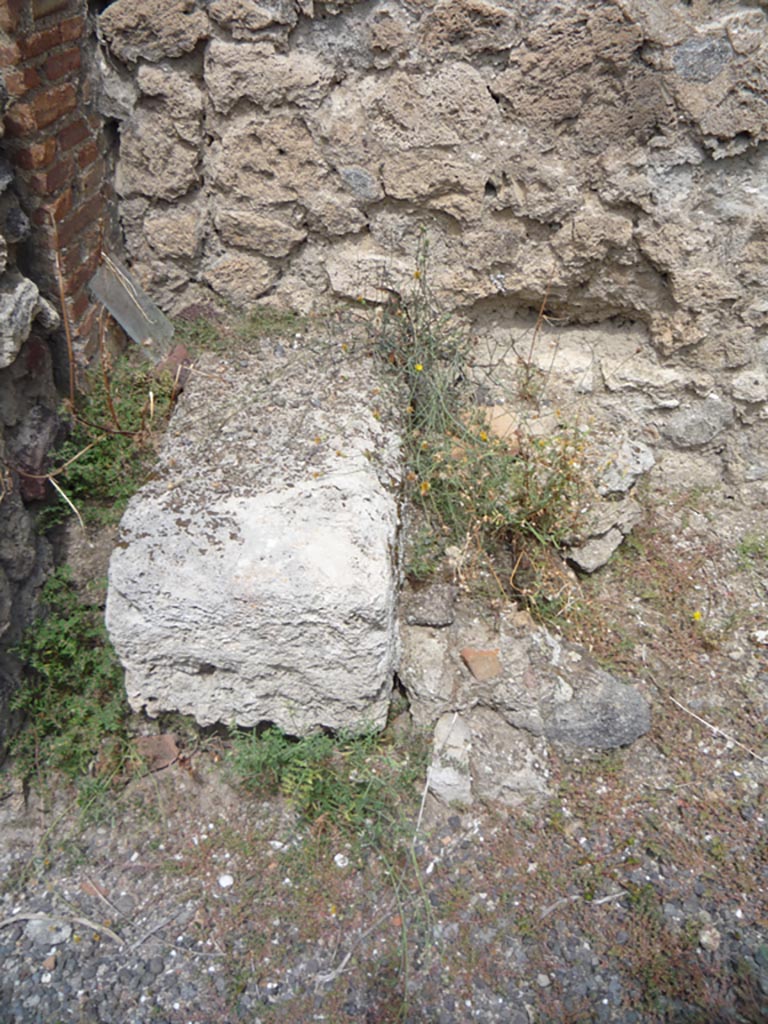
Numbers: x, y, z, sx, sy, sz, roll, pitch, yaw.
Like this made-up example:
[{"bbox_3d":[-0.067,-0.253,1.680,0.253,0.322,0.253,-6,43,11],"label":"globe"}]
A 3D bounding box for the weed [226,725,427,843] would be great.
[{"bbox_3d":[-0.090,0.482,1.703,0.330,0.110,0.250,1,34,1],"label":"weed"}]

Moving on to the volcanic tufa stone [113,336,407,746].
[{"bbox_3d":[-0.245,-0.001,2.107,0.532,0.467,0.919,1,34,1],"label":"volcanic tufa stone"}]

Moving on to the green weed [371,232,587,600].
[{"bbox_3d":[0.190,-0.228,2.047,0.450,0.590,0.520,1,34,1],"label":"green weed"}]

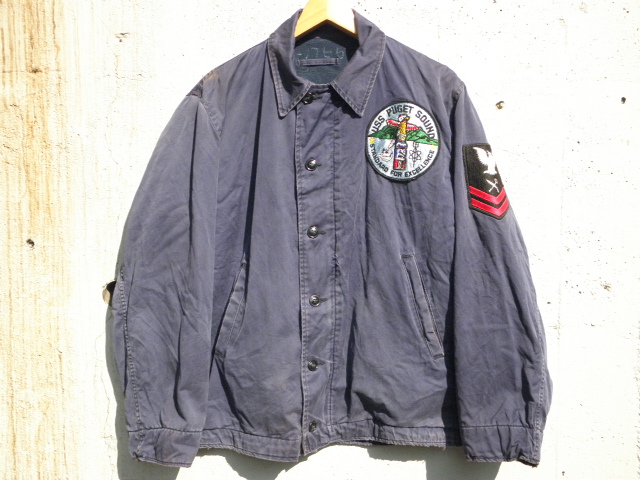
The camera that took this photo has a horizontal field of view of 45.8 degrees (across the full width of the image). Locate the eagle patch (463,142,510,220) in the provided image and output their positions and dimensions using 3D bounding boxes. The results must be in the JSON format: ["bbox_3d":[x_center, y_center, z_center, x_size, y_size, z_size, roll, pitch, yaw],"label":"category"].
[{"bbox_3d":[0.268,-0.094,1.215,0.075,0.116,0.018,10,0,-36],"label":"eagle patch"}]

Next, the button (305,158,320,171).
[{"bbox_3d":[-0.012,-0.117,1.175,0.018,0.018,0.007,0,0,0],"label":"button"}]

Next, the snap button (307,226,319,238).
[{"bbox_3d":[-0.011,-0.012,1.175,0.018,0.018,0.007,0,0,0],"label":"snap button"}]

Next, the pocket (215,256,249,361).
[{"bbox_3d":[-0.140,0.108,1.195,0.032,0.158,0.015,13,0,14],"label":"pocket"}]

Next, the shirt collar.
[{"bbox_3d":[0.010,-0.283,1.215,0.188,0.168,0.100,0,0,0],"label":"shirt collar"}]

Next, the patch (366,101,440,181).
[{"bbox_3d":[0.130,-0.155,1.185,0.123,0.125,0.008,5,0,-15],"label":"patch"}]

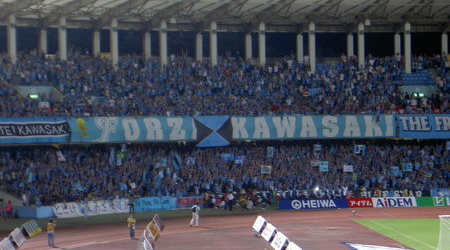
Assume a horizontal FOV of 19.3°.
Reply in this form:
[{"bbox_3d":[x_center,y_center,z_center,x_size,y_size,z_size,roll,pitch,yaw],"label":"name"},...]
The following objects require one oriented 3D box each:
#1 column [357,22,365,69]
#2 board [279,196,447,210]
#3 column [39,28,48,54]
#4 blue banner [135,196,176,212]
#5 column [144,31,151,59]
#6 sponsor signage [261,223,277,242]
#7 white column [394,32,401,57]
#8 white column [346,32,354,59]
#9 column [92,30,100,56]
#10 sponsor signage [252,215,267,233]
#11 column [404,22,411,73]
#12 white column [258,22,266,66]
[{"bbox_3d":[14.013,-7.974,136.500,0.600,5.140,0.600,-1,0,-8],"label":"column"},{"bbox_3d":[12.480,6.723,115.052,15.500,0.920,0.150,-1,0,-4],"label":"board"},{"bbox_3d":[-17.648,-7.827,129.000,0.600,2.920,0.600,-1,0,-34],"label":"column"},{"bbox_3d":[-6.003,6.850,114.600,4.200,1.100,0.100,-1,0,-35],"label":"blue banner"},{"bbox_3d":[-8.330,-8.493,144.461,0.640,3.267,0.640,-1,0,-26],"label":"column"},{"bbox_3d":[3.179,7.160,88.895,1.001,0.797,5.269,-1,0,-4],"label":"sponsor signage"},{"bbox_3d":[19.855,-8.952,152.261,0.620,3.328,0.620,-1,0,-5],"label":"white column"},{"bbox_3d":[14.360,-8.853,151.559,0.630,3.427,0.630,-1,0,-9],"label":"white column"},{"bbox_3d":[-12.755,-7.860,132.000,0.600,2.890,0.600,-1,0,-29],"label":"column"},{"bbox_3d":[2.557,6.880,90.465,0.950,1.000,4.800,-1,0,-4],"label":"sponsor signage"},{"bbox_3d":[20.387,-8.561,147.798,0.660,5.760,0.660,-1,0,-5],"label":"column"},{"bbox_3d":[3.796,-7.911,134.300,0.600,4.990,0.600,-1,0,-16],"label":"white column"}]

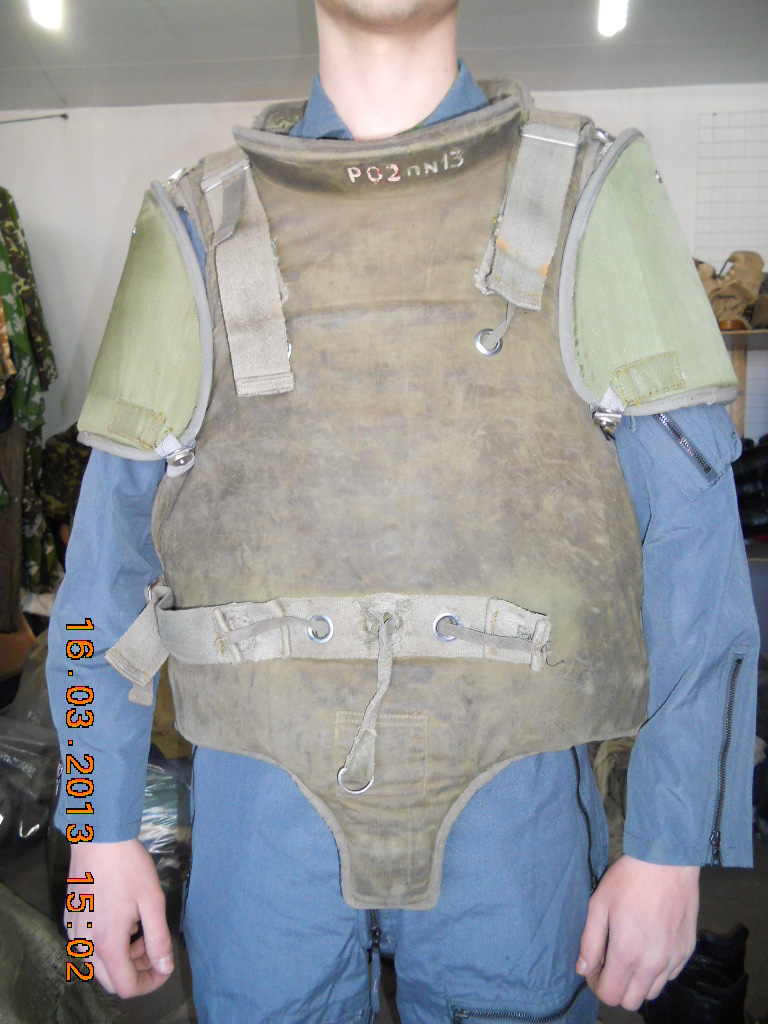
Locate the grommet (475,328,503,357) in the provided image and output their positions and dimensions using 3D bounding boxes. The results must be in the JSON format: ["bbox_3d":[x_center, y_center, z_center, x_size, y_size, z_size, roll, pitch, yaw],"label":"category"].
[{"bbox_3d":[0.081,-0.131,0.615,0.021,0.021,0.004,0,0,0],"label":"grommet"}]

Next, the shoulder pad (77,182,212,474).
[{"bbox_3d":[-0.193,-0.160,0.690,0.130,0.245,0.130,8,7,18],"label":"shoulder pad"}]

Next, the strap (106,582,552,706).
[{"bbox_3d":[-0.056,0.115,0.663,0.383,0.113,0.083,0,7,10],"label":"strap"}]

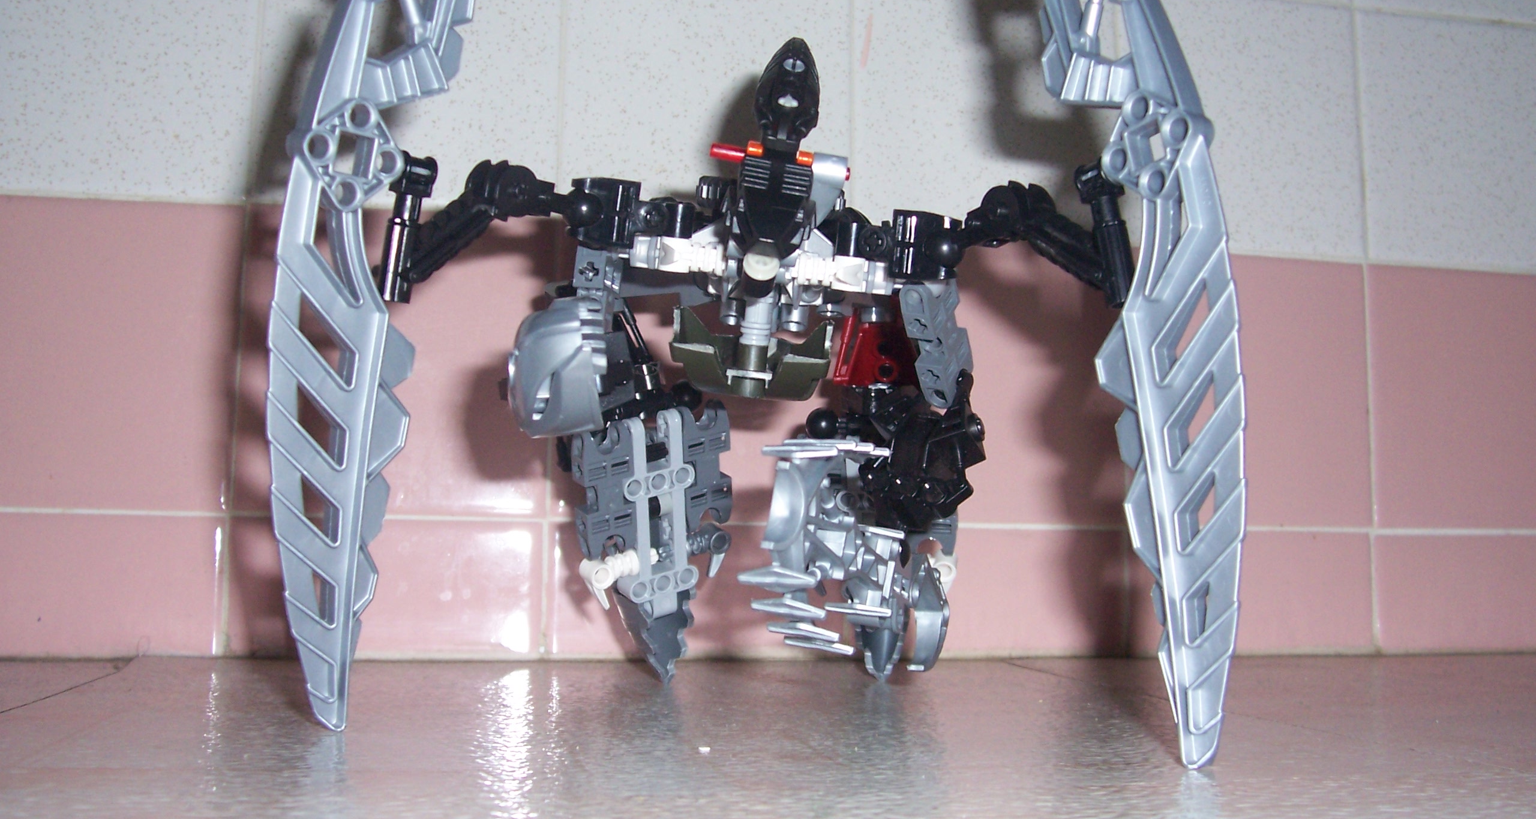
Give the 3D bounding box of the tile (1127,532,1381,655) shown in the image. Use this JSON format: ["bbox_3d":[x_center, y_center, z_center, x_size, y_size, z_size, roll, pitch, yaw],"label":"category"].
[{"bbox_3d":[0.190,0.072,0.572,0.104,0.047,0.008,2,-6,-11],"label":"tile"}]

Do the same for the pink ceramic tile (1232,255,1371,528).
[{"bbox_3d":[0.191,-0.007,0.580,0.105,0.108,0.008,2,-6,-11],"label":"pink ceramic tile"}]

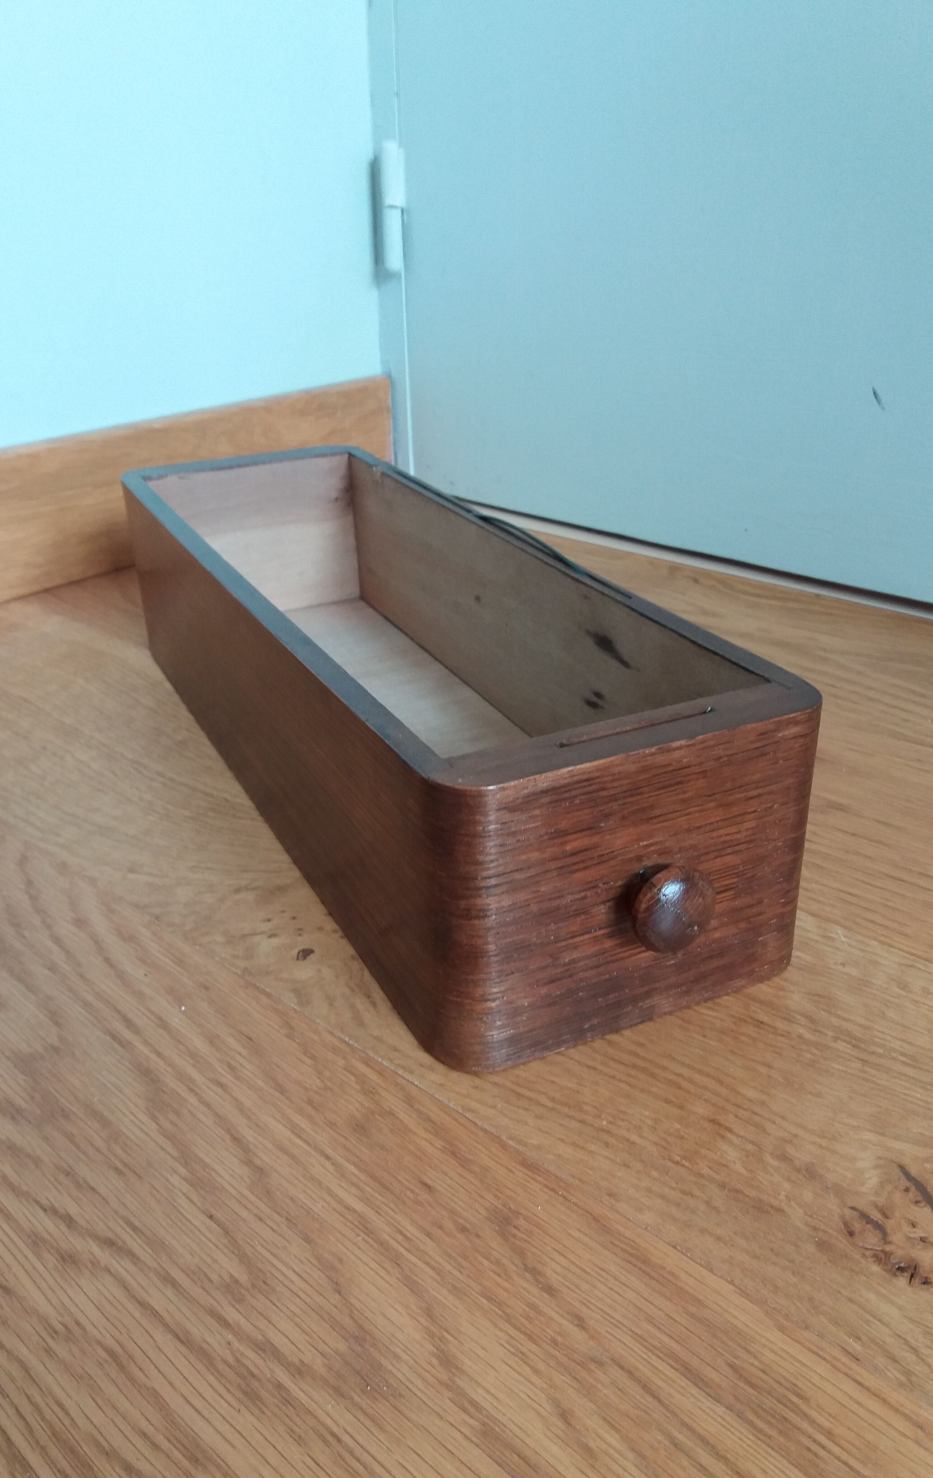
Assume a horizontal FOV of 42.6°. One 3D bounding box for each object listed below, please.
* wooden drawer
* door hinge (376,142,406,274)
[{"bbox_3d":[-0.034,-0.032,0.520,0.134,0.096,0.454,-13,28,-23],"label":"wooden drawer"},{"bbox_3d":[-0.055,-0.400,0.898,0.019,0.090,0.015,18,32,35],"label":"door hinge"}]

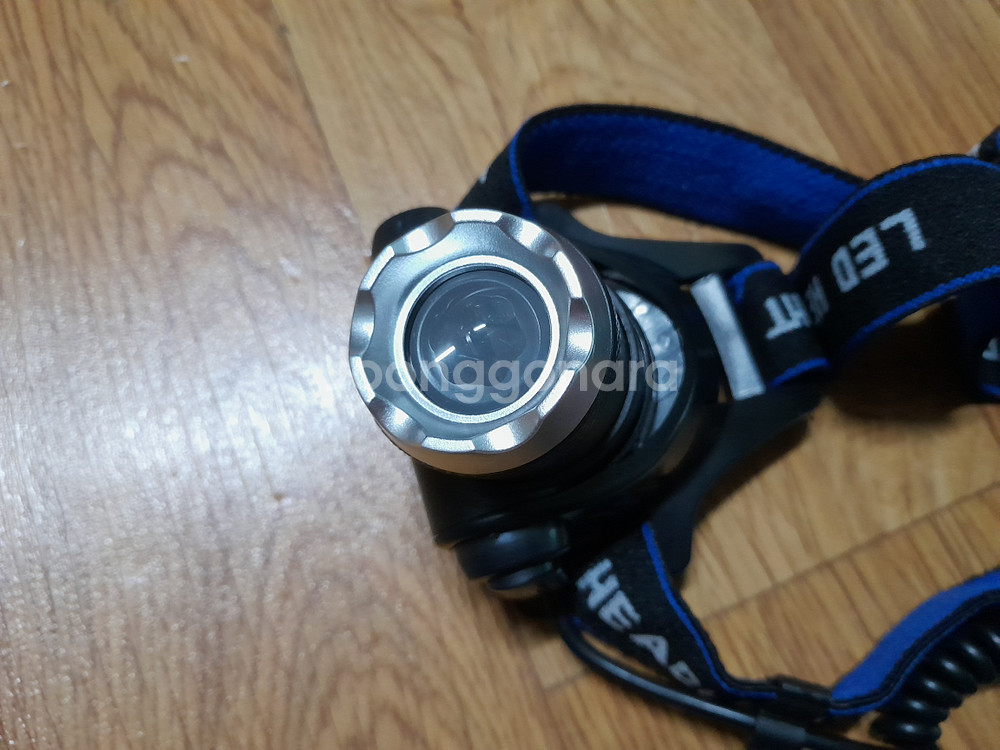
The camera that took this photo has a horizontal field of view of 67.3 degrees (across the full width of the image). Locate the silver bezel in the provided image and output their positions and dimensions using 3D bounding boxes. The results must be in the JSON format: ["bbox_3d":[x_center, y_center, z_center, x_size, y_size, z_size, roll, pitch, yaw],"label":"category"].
[{"bbox_3d":[-0.004,-0.006,0.117,0.043,0.011,0.043,-23,76,10],"label":"silver bezel"}]

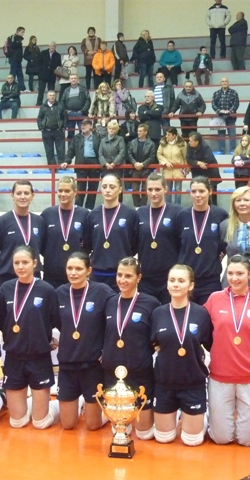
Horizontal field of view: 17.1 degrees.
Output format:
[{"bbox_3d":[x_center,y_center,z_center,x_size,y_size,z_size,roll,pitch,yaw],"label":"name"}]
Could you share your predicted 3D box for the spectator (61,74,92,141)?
[{"bbox_3d":[-1.109,-2.850,18.681,0.580,1.780,0.350,1,4,12],"label":"spectator"}]

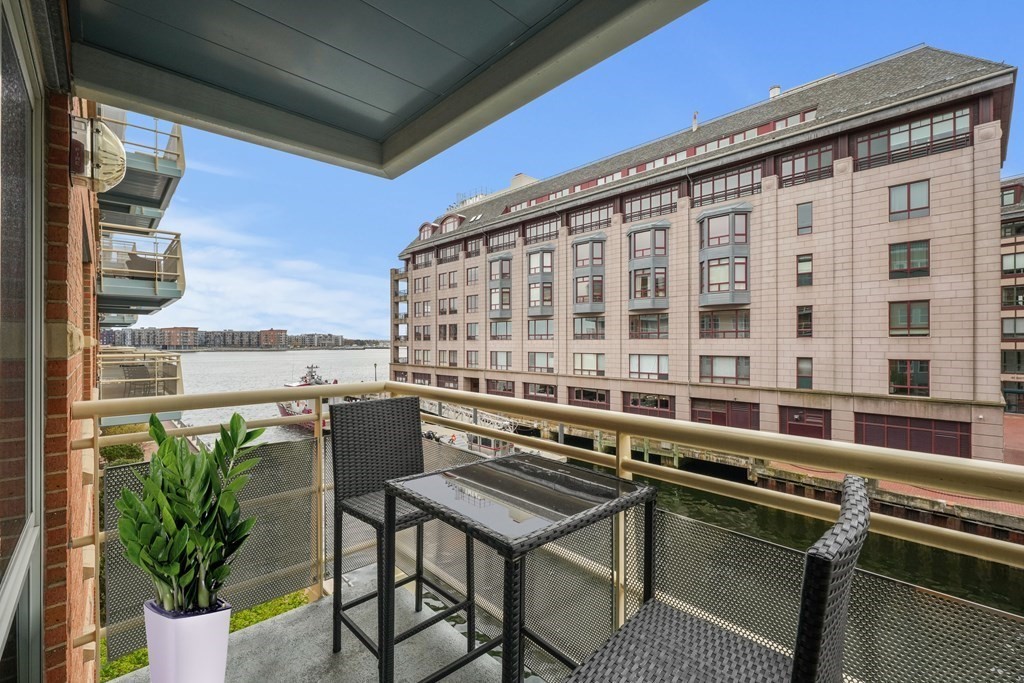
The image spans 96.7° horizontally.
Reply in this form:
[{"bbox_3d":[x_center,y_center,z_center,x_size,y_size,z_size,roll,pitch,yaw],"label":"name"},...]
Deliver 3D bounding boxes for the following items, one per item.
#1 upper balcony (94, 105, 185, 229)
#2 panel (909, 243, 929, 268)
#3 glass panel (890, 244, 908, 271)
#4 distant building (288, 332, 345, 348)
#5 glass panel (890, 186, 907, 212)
[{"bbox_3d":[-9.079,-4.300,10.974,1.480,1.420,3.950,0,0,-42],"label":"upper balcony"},{"bbox_3d":[20.966,-4.453,23.450,0.070,1.311,0.757,0,0,-42],"label":"panel"},{"bbox_3d":[20.440,-4.435,24.024,0.070,1.301,0.713,0,0,-42],"label":"glass panel"},{"bbox_3d":[-232.000,-0.500,538.000,62.000,16.500,22.000,0,0,-30],"label":"distant building"},{"bbox_3d":[20.432,-7.531,24.033,0.070,1.360,0.689,0,0,-42],"label":"glass panel"}]

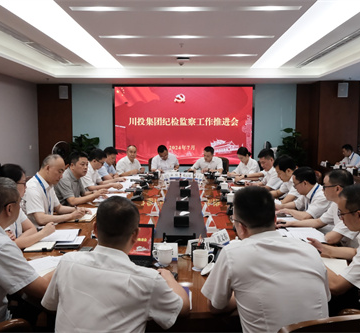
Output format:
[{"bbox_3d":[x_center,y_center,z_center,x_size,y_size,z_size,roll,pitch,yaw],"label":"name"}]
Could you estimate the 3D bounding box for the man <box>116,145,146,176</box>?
[{"bbox_3d":[-0.801,0.278,6.516,0.520,1.239,0.680,-2,6,-22],"label":"man"}]

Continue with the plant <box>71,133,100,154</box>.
[{"bbox_3d":[-2.024,0.009,8.390,0.660,1.417,0.600,0,5,1],"label":"plant"}]

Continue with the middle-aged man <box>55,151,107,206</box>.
[{"bbox_3d":[-0.990,0.496,4.069,0.720,1.270,0.520,1,6,8],"label":"middle-aged man"}]

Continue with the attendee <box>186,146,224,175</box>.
[{"bbox_3d":[0.500,0.265,6.659,0.550,1.220,0.750,1,6,7],"label":"attendee"}]

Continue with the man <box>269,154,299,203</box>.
[{"bbox_3d":[1.136,0.491,4.285,0.660,1.238,0.500,-1,6,-16],"label":"man"}]

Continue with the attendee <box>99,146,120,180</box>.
[{"bbox_3d":[-0.960,0.368,5.463,0.720,1.250,0.520,1,6,7],"label":"attendee"}]

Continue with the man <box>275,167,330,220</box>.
[{"bbox_3d":[1.010,0.595,3.425,0.700,1.200,0.520,-1,6,-10],"label":"man"}]

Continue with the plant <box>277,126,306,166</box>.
[{"bbox_3d":[2.220,0.002,7.788,0.570,1.520,0.570,0,6,0],"label":"plant"}]

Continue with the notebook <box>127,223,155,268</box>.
[{"bbox_3d":[-0.331,0.456,2.318,0.320,0.185,0.310,1,5,7],"label":"notebook"}]

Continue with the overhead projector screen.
[{"bbox_3d":[0.106,-0.930,8.852,3.238,1.824,0.060,0,5,1],"label":"overhead projector screen"}]

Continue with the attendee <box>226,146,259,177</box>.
[{"bbox_3d":[1.017,0.299,6.426,0.520,1.217,0.680,3,6,28],"label":"attendee"}]

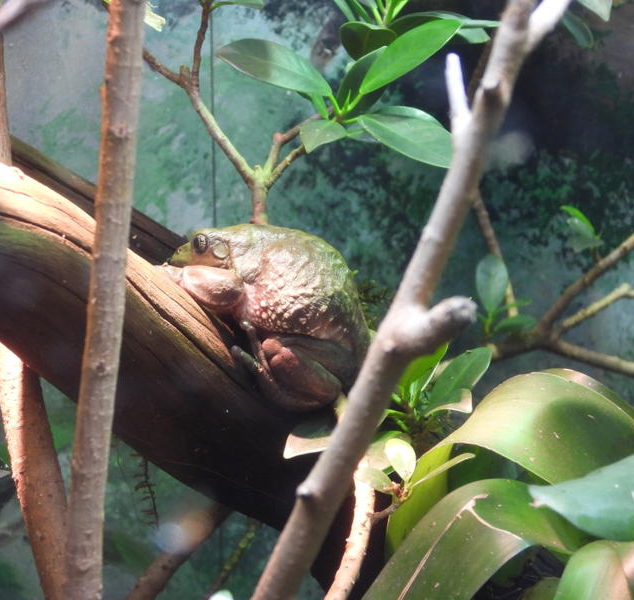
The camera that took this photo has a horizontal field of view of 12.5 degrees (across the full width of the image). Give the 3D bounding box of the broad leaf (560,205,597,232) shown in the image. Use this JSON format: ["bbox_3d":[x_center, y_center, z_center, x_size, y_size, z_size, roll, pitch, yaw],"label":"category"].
[{"bbox_3d":[0.151,-0.047,1.680,0.024,0.012,0.014,27,12,-4],"label":"broad leaf"}]

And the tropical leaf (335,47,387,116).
[{"bbox_3d":[0.024,-0.119,1.570,0.023,0.043,0.015,32,-12,13],"label":"tropical leaf"}]

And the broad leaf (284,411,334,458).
[{"bbox_3d":[-0.003,0.068,1.460,0.029,0.020,0.022,-1,5,-12],"label":"broad leaf"}]

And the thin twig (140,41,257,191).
[{"bbox_3d":[-0.064,-0.100,1.570,0.021,0.098,0.018,-37,0,0],"label":"thin twig"}]

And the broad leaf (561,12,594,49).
[{"bbox_3d":[0.155,-0.161,1.720,0.012,0.025,0.012,-31,-6,-7],"label":"broad leaf"}]

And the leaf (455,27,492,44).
[{"bbox_3d":[0.085,-0.147,1.600,0.027,0.010,0.018,1,5,6],"label":"leaf"}]

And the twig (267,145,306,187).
[{"bbox_3d":[-0.017,-0.073,1.560,0.006,0.028,0.010,43,0,0],"label":"twig"}]

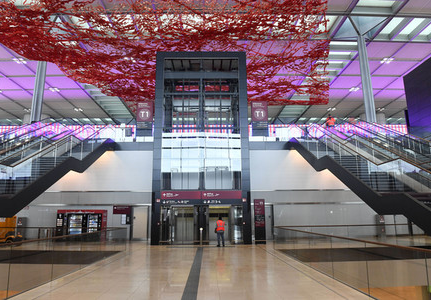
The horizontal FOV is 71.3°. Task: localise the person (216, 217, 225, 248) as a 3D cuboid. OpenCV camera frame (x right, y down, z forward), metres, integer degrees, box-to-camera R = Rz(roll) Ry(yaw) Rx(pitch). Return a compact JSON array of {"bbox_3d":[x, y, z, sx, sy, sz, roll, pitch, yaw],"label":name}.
[{"bbox_3d":[0.325,4.840,17.720,0.530,1.710,0.360,-1,-12,4],"label":"person"}]

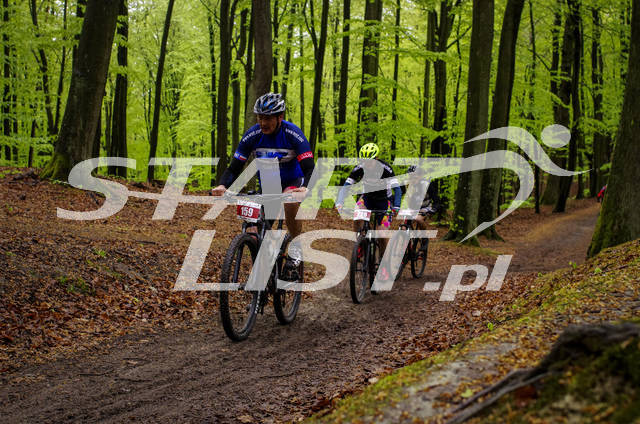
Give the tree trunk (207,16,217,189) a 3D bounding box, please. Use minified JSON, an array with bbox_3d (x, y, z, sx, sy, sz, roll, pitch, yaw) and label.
[{"bbox_3d":[-2.940,-3.048,25.000,0.240,4.760,0.240,1,1,0],"label":"tree trunk"}]

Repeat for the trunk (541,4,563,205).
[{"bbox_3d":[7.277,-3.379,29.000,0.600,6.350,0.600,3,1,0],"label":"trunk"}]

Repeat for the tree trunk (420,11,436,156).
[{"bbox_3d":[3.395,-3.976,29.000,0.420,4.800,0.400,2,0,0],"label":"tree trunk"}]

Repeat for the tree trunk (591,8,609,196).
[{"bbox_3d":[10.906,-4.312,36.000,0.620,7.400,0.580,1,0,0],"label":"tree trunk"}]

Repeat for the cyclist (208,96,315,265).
[{"bbox_3d":[-0.395,-0.125,6.930,0.730,1.520,0.900,2,1,14],"label":"cyclist"}]

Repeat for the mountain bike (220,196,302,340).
[{"bbox_3d":[-0.425,0.365,6.750,0.680,1.050,1.800,2,0,16],"label":"mountain bike"}]

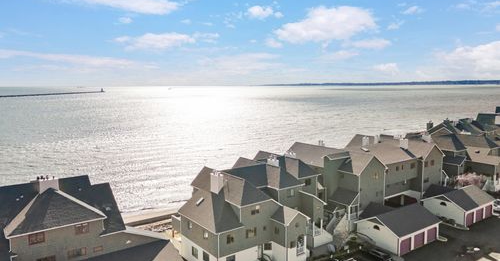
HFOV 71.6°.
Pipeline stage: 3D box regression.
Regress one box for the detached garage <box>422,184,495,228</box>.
[{"bbox_3d":[40.309,14.077,67.421,11.190,5.011,8.174,-5,9,-35],"label":"detached garage"}]

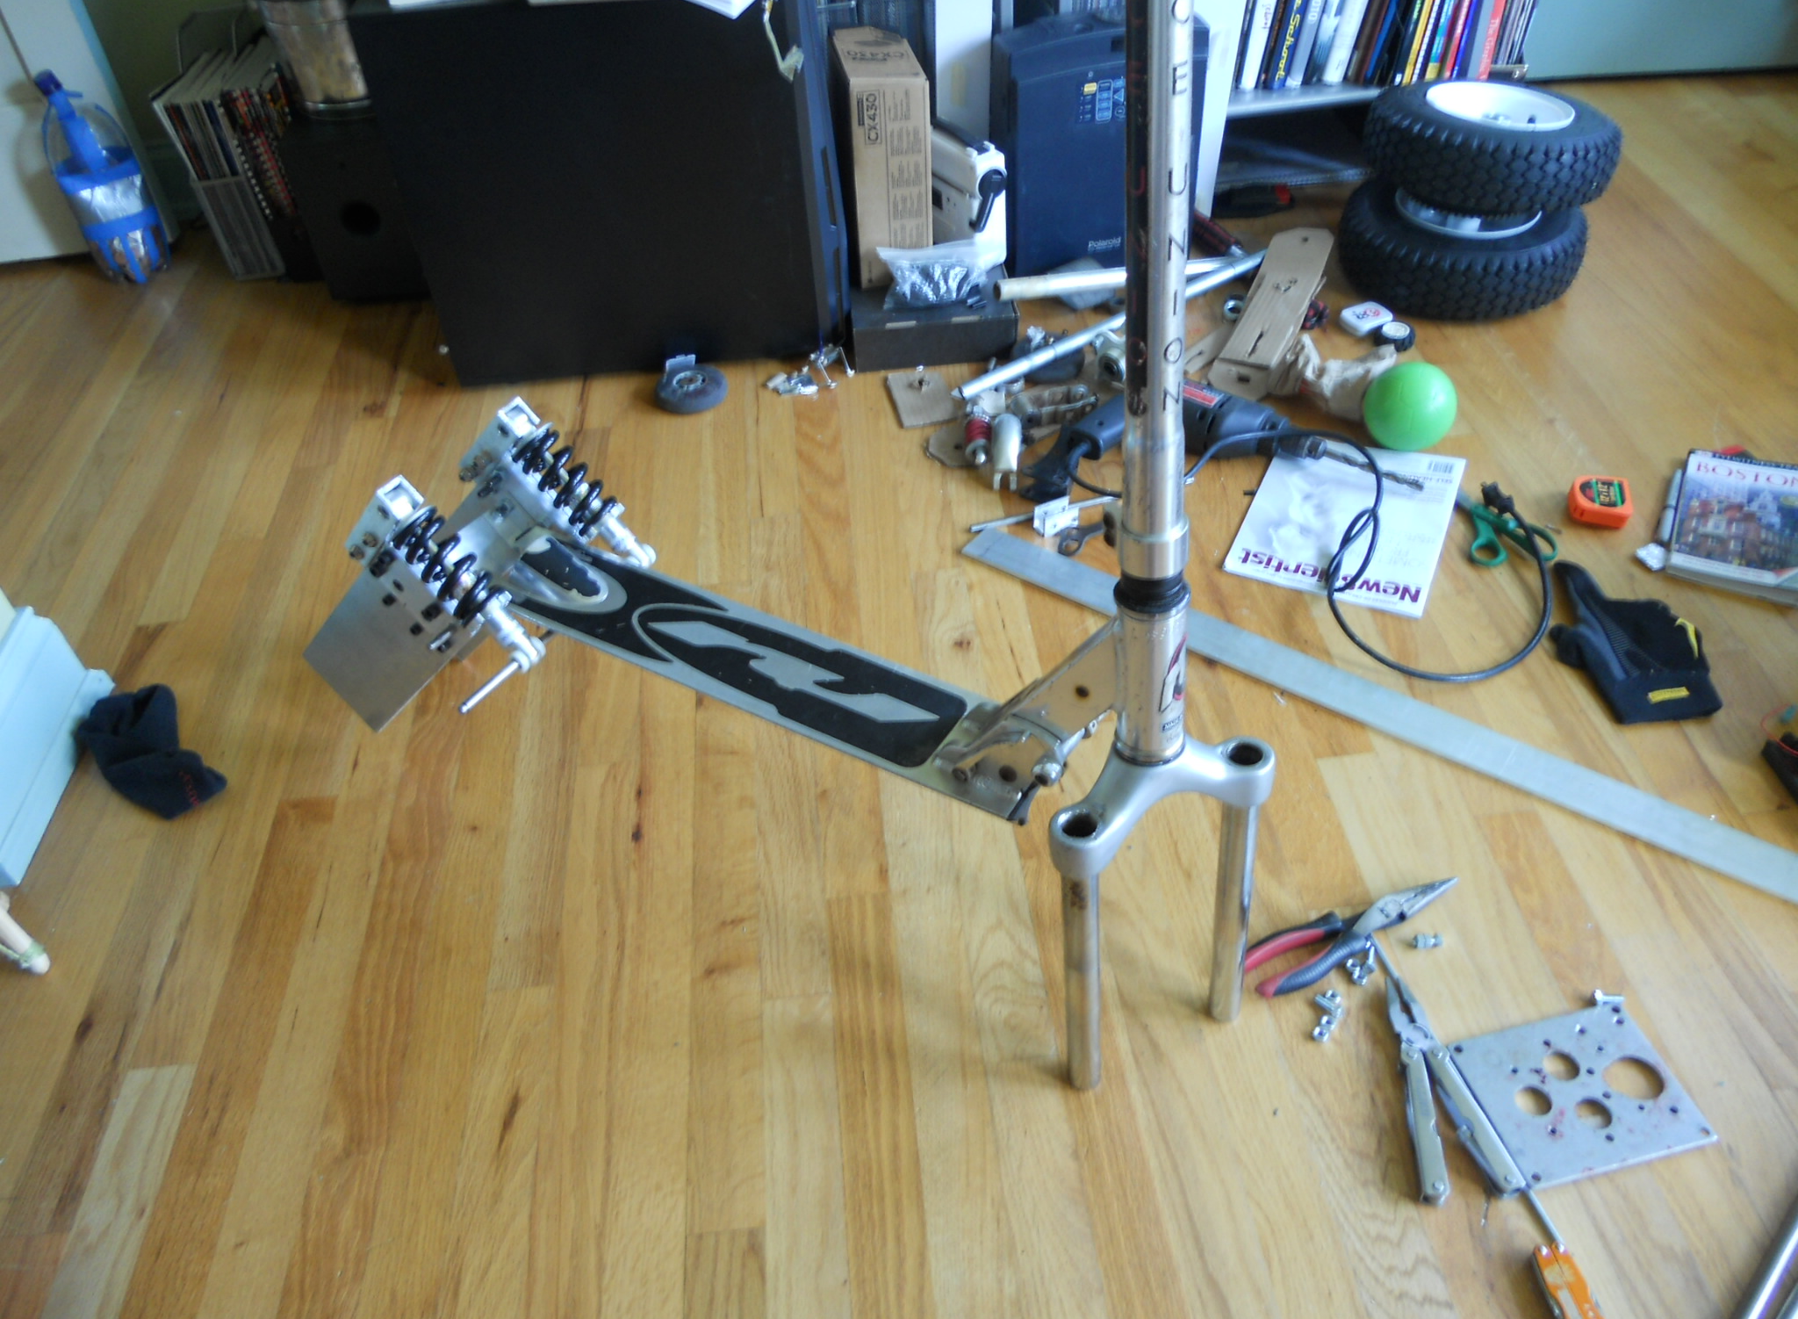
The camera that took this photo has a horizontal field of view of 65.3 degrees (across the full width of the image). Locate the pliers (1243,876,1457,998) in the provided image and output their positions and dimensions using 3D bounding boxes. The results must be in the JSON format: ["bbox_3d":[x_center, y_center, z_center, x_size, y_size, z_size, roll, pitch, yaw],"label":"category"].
[{"bbox_3d":[0.361,0.214,1.117,0.208,0.020,0.056,-20,46,-15],"label":"pliers"}]

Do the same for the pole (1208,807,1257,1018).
[{"bbox_3d":[0.236,0.178,0.999,0.025,0.250,0.025,-7,41,3],"label":"pole"}]

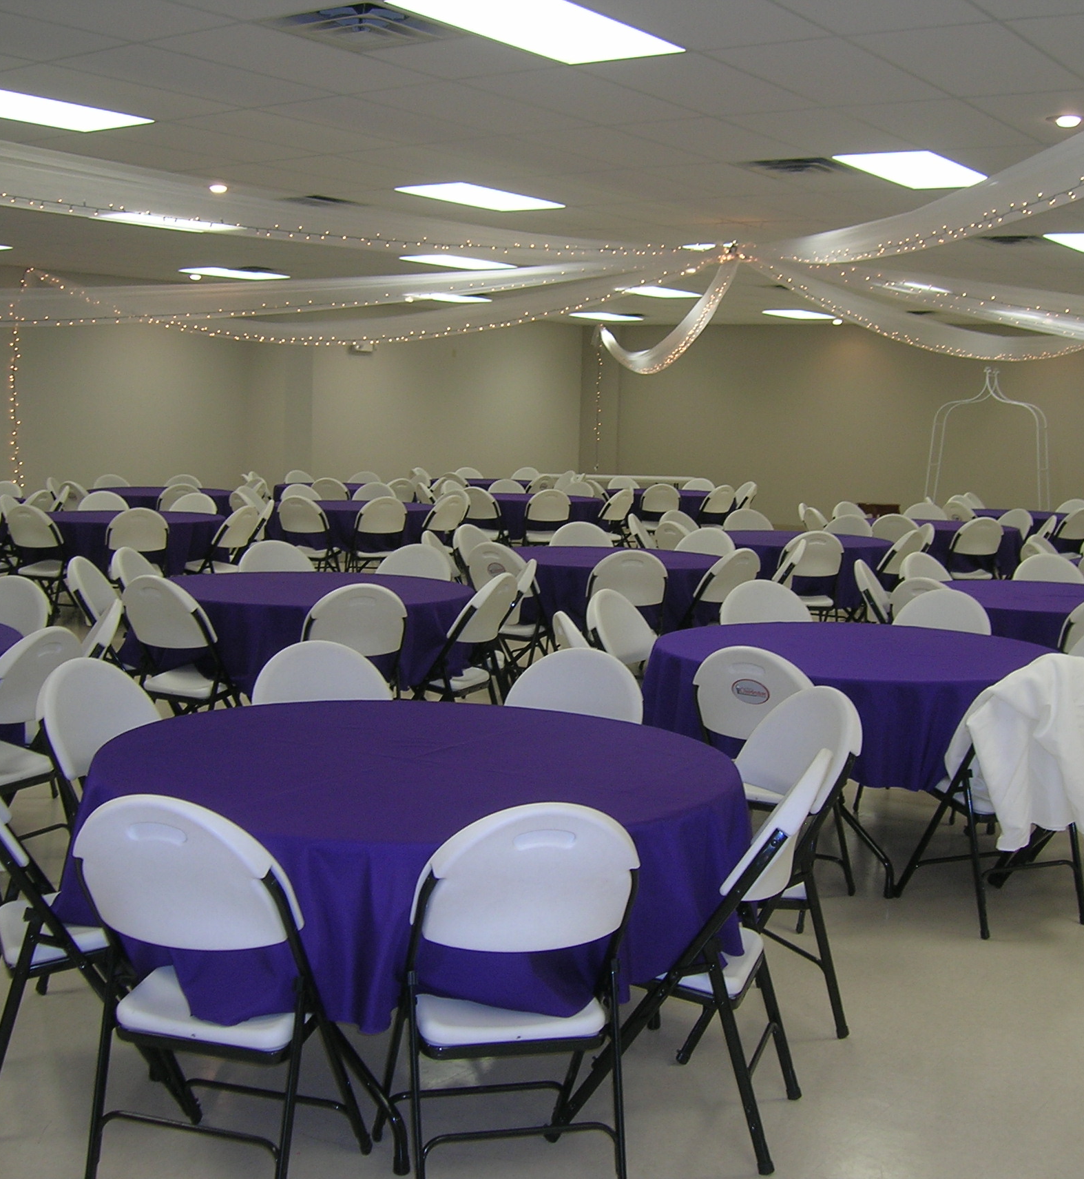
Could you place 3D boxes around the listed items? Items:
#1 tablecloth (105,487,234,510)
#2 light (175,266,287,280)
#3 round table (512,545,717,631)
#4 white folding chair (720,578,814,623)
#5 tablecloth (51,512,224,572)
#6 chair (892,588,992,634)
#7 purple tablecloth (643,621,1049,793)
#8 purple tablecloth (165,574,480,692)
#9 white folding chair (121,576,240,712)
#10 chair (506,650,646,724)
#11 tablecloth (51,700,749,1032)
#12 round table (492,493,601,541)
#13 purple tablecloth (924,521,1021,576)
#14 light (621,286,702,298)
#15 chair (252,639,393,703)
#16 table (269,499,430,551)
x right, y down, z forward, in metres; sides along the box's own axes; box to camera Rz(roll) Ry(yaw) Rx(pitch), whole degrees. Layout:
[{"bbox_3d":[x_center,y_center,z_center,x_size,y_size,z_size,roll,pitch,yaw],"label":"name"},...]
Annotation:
[{"bbox_3d":[-3.858,-0.793,15.708,1.600,0.400,1.600,0,6,-14],"label":"tablecloth"},{"bbox_3d":[-3.299,-3.400,16.612,0.600,0.080,1.200,6,8,35],"label":"light"},{"bbox_3d":[0.367,0.173,9.241,1.560,0.735,1.560,2,6,0],"label":"round table"},{"bbox_3d":[1.021,0.404,6.702,0.460,0.860,0.500,0,7,-11],"label":"white folding chair"},{"bbox_3d":[-3.180,-0.183,11.798,1.570,0.750,1.570,0,6,-15],"label":"tablecloth"},{"bbox_3d":[1.613,0.452,6.571,0.470,0.870,0.560,5,7,28],"label":"chair"},{"bbox_3d":[1.188,0.582,5.813,1.560,0.735,1.560,2,6,0],"label":"purple tablecloth"},{"bbox_3d":[-1.091,0.357,7.323,1.570,0.750,1.570,1,6,-8],"label":"purple tablecloth"},{"bbox_3d":[-1.423,0.370,6.554,0.470,0.870,0.560,5,7,27],"label":"white folding chair"},{"bbox_3d":[-0.005,0.626,4.501,0.440,0.865,0.500,4,7,22],"label":"chair"},{"bbox_3d":[-0.298,0.597,3.733,1.570,0.380,1.570,2,6,0],"label":"tablecloth"},{"bbox_3d":[-0.141,-0.664,14.471,1.600,0.390,1.600,2,7,0],"label":"round table"},{"bbox_3d":[3.440,-0.206,13.720,1.570,0.750,1.570,3,6,14],"label":"purple tablecloth"},{"bbox_3d":[1.341,-3.431,17.927,0.610,0.090,1.220,6,8,35],"label":"light"},{"bbox_3d":[-0.603,0.606,4.527,0.440,0.865,0.500,-1,7,-19],"label":"chair"},{"bbox_3d":[-1.620,-0.362,13.475,1.560,0.735,1.560,2,6,0],"label":"table"}]

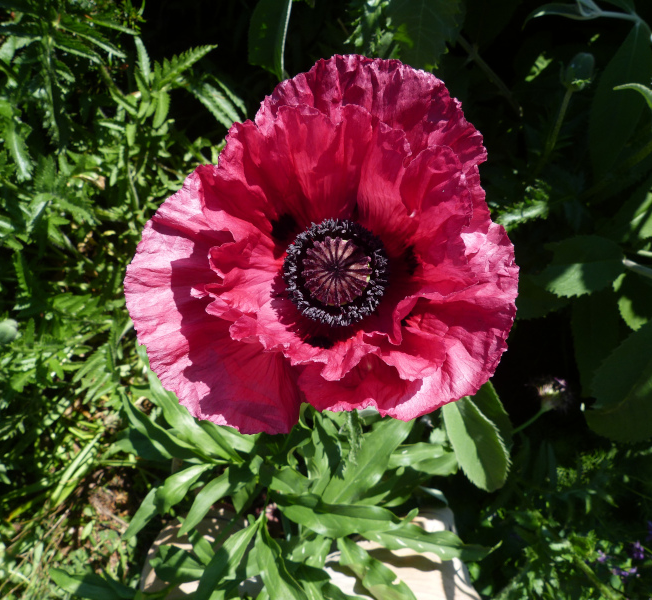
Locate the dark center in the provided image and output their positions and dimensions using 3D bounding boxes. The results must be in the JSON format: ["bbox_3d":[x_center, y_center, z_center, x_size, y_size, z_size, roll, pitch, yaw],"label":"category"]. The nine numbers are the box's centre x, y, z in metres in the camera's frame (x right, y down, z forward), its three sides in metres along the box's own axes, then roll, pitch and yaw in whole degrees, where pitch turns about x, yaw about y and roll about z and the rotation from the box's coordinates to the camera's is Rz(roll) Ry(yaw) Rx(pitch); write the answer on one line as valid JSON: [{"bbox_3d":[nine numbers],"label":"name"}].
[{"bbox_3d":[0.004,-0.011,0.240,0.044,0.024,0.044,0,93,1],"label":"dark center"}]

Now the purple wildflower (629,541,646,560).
[{"bbox_3d":[0.377,0.303,0.700,0.022,0.022,0.022,17,61,10],"label":"purple wildflower"}]

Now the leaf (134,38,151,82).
[{"bbox_3d":[-0.159,-0.208,0.500,0.012,0.007,0.042,-16,69,0],"label":"leaf"}]

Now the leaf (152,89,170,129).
[{"bbox_3d":[-0.142,-0.166,0.500,0.013,0.007,0.035,12,73,4],"label":"leaf"}]

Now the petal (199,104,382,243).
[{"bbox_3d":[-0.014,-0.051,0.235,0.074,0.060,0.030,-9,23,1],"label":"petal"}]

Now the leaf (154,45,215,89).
[{"bbox_3d":[-0.122,-0.202,0.500,0.066,0.012,0.022,-35,78,-9],"label":"leaf"}]

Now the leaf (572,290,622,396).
[{"bbox_3d":[0.216,0.035,0.460,0.044,0.012,0.088,-6,73,-2],"label":"leaf"}]

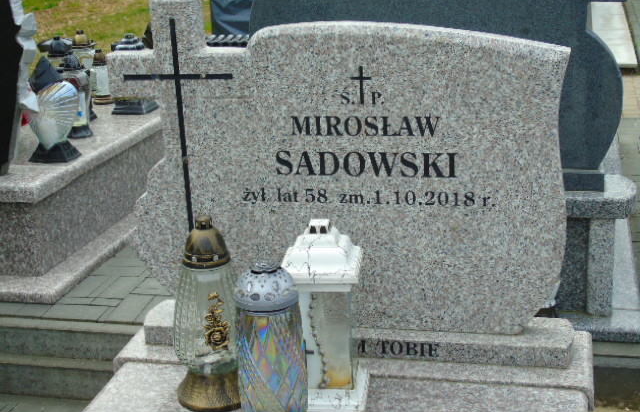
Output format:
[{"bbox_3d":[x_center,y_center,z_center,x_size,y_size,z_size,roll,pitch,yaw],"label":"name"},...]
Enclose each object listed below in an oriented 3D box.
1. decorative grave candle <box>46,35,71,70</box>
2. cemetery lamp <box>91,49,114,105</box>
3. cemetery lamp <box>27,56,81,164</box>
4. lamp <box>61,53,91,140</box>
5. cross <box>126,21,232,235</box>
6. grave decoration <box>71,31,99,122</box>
[{"bbox_3d":[-1.068,-0.528,4.115,0.101,0.349,0.101,-7,17,-14],"label":"decorative grave candle"},{"bbox_3d":[-0.978,-0.579,4.463,0.091,0.236,0.091,-6,17,-11],"label":"cemetery lamp"},{"bbox_3d":[-0.934,-0.336,3.447,0.160,0.356,0.113,1,17,14],"label":"cemetery lamp"},{"bbox_3d":[-0.930,-0.424,3.807,0.109,0.315,0.109,-7,17,-13],"label":"lamp"},{"bbox_3d":[-0.284,-0.148,2.054,0.234,0.469,0.015,1,17,14],"label":"cross"},{"bbox_3d":[-0.962,-0.533,4.087,0.104,0.364,0.104,-7,17,-12],"label":"grave decoration"}]

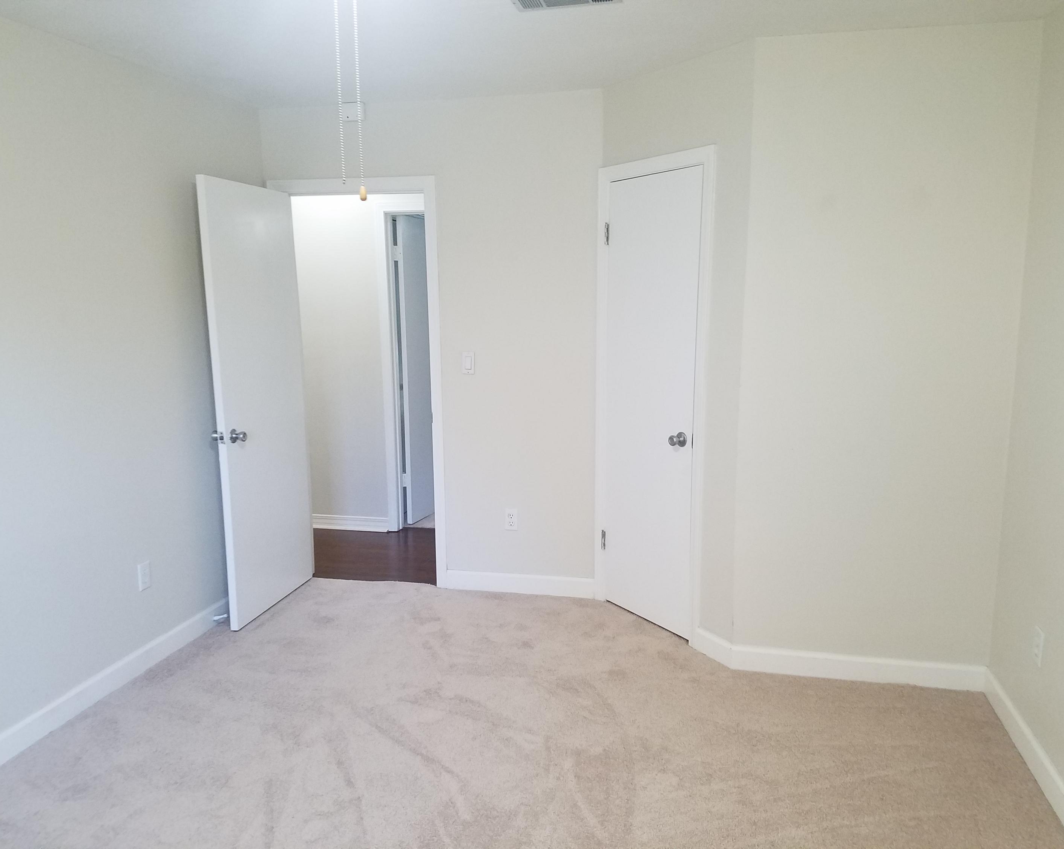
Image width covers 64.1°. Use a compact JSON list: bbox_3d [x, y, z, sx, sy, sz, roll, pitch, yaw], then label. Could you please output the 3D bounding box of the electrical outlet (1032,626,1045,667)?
[{"bbox_3d":[1.632,0.716,2.747,0.009,0.114,0.074,2,10,13],"label":"electrical outlet"}]

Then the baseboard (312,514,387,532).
[{"bbox_3d":[-1.185,0.640,5.531,0.497,0.100,0.020,2,10,13],"label":"baseboard"}]

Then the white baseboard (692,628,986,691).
[{"bbox_3d":[1.230,0.950,3.476,1.099,0.107,0.175,2,10,13],"label":"white baseboard"}]

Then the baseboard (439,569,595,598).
[{"bbox_3d":[-0.068,0.813,4.356,0.776,0.105,0.020,2,10,13],"label":"baseboard"}]

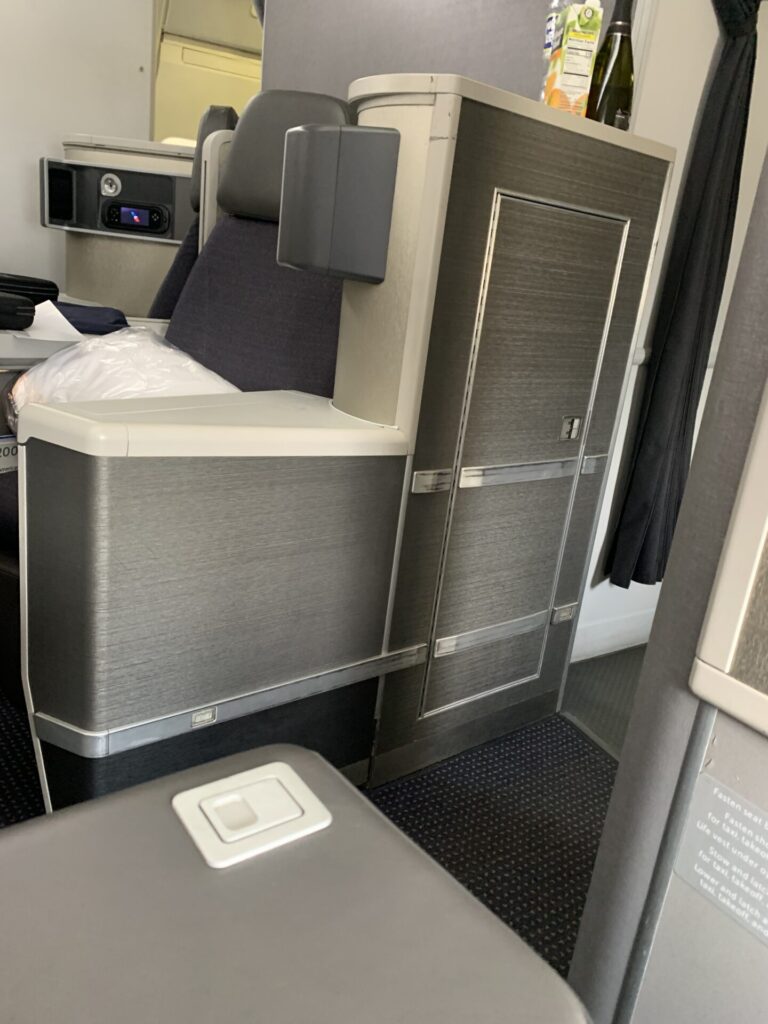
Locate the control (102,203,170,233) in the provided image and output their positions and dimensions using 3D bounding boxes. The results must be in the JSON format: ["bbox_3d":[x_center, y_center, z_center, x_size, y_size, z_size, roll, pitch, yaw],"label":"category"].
[{"bbox_3d":[-0.676,-0.805,2.107,0.168,0.066,0.028,3,18,-11],"label":"control"}]

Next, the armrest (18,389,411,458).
[{"bbox_3d":[-0.257,-0.133,1.106,0.554,0.064,0.290,-7,22,-38],"label":"armrest"}]

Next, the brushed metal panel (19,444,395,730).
[{"bbox_3d":[-0.213,0.079,1.103,0.523,0.366,0.095,-7,22,-38],"label":"brushed metal panel"}]

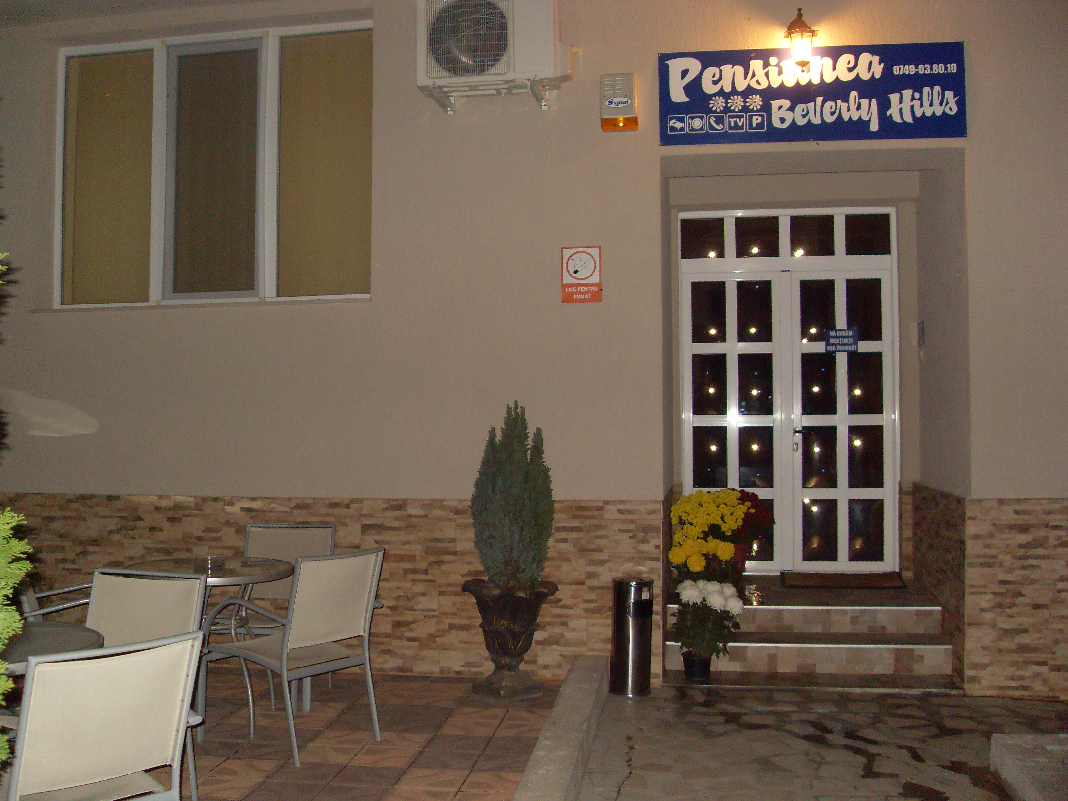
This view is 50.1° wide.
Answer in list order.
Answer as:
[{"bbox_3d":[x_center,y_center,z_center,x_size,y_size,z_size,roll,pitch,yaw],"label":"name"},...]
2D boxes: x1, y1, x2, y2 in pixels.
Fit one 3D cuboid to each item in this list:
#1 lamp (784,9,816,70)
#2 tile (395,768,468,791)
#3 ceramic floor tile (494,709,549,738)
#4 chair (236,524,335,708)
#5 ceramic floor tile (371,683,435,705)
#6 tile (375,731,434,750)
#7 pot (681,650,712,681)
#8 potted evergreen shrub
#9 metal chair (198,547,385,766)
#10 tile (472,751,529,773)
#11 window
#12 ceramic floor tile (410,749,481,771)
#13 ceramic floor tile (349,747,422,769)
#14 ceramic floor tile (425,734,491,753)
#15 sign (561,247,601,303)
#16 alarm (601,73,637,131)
[{"bbox_3d":[1.350,-1.817,5.769,0.180,0.340,0.230,0,-1,10],"label":"lamp"},{"bbox_3d":[-0.386,1.459,4.377,0.260,0.014,0.241,0,-1,7],"label":"tile"},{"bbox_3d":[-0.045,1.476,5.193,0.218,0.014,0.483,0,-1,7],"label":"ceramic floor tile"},{"bbox_3d":[-1.368,1.126,5.999,0.565,0.850,0.660,0,-1,4],"label":"chair"},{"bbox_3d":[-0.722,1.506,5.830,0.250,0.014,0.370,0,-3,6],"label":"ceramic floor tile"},{"bbox_3d":[-0.577,1.471,4.913,0.260,0.014,0.241,0,-1,7],"label":"tile"},{"bbox_3d":[0.922,1.499,6.456,0.168,0.142,0.168,0,-3,6],"label":"pot"},{"bbox_3d":[-0.140,0.779,6.114,0.502,1.536,0.502,-1,-1,9],"label":"potted evergreen shrub"},{"bbox_3d":[-1.078,1.103,5.144,0.660,0.850,0.565,-1,-2,39],"label":"metal chair"},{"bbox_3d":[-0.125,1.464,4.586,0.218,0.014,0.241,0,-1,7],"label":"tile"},{"bbox_3d":[-1.854,-1.354,6.637,2.060,1.590,0.100,0,-1,10],"label":"window"},{"bbox_3d":[-0.352,1.446,4.565,0.250,0.014,0.250,0,-3,6],"label":"ceramic floor tile"},{"bbox_3d":[-0.600,1.449,4.618,0.250,0.014,0.250,0,-3,6],"label":"ceramic floor tile"},{"bbox_3d":[-0.324,1.470,4.872,0.260,0.014,0.241,0,-1,7],"label":"ceramic floor tile"},{"bbox_3d":[0.267,-0.699,6.350,0.222,0.307,0.008,-1,-1,9],"label":"sign"},{"bbox_3d":[0.472,-1.646,6.298,0.200,0.318,0.085,0,-3,6],"label":"alarm"}]

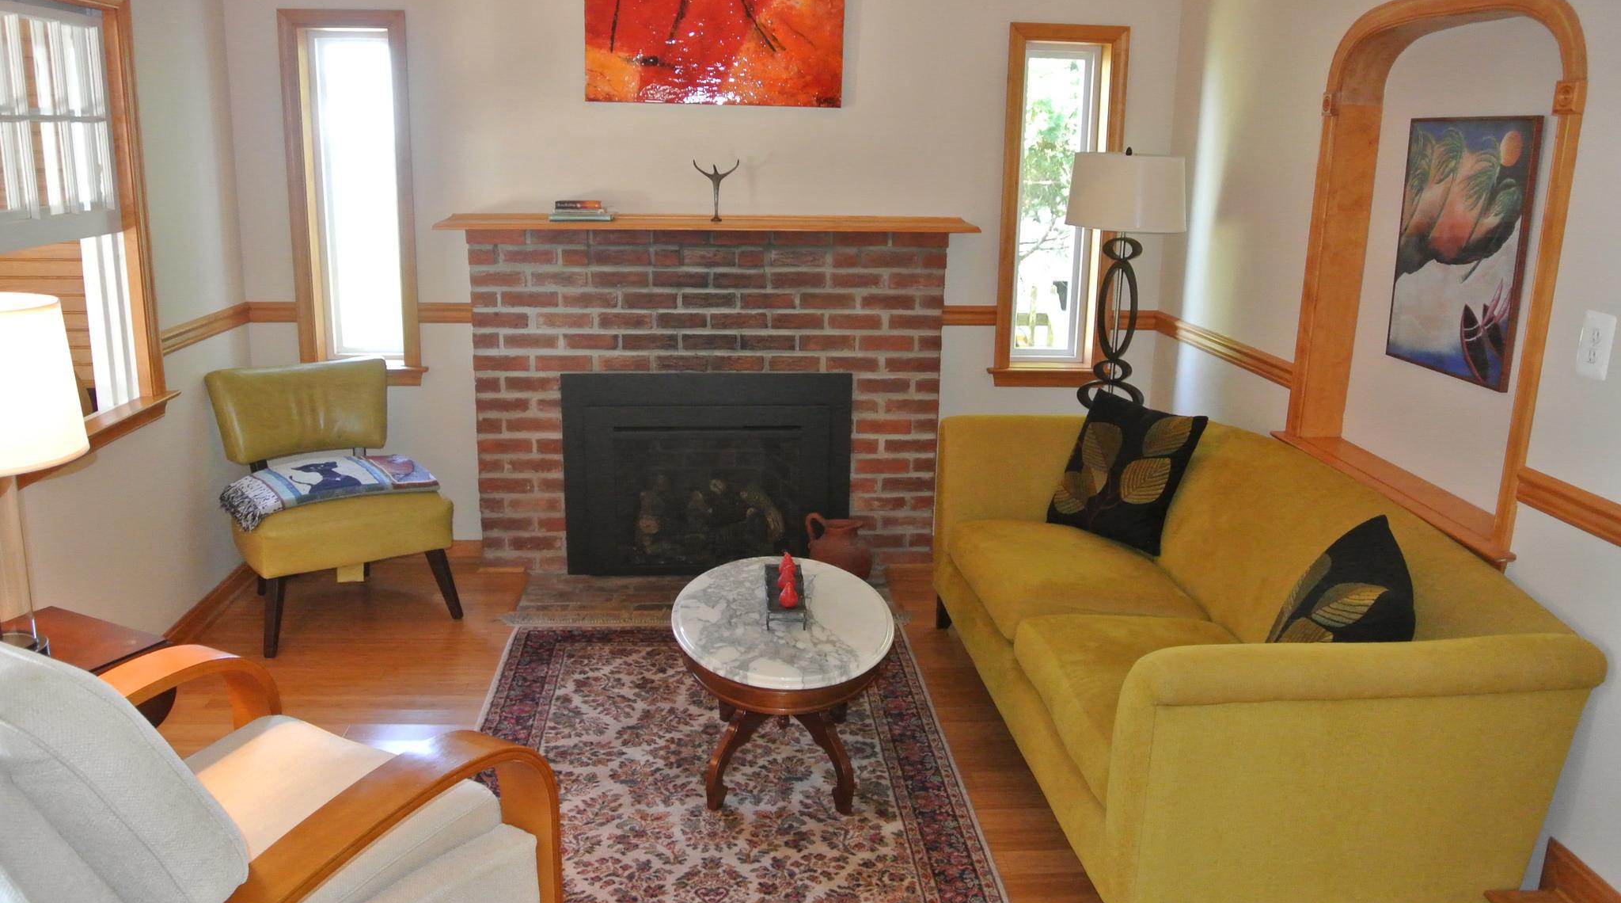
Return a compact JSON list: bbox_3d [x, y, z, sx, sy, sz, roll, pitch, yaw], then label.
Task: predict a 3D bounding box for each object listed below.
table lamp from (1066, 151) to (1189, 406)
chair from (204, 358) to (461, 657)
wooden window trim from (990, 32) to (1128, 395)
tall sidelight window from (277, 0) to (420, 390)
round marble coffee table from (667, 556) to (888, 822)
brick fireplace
[{"bbox_3d":[1.064,-0.549,4.191,0.420,0.960,0.420,0,14,-4],"label":"table lamp"},{"bbox_3d":[-1.605,0.141,4.058,0.610,0.820,0.640,-9,17,-36],"label":"chair"},{"bbox_3d":[0.909,-0.886,4.500,0.445,1.310,0.140,0,14,-4],"label":"wooden window trim"},{"bbox_3d":[-1.617,-0.879,4.327,0.440,1.300,0.140,0,14,-4],"label":"tall sidelight window"},{"bbox_3d":[-0.075,0.605,3.095,0.540,0.425,0.860,0,14,-4],"label":"round marble coffee table"},{"bbox_3d":[-0.355,-0.180,4.421,1.900,1.310,0.300,0,14,-4],"label":"brick fireplace"}]

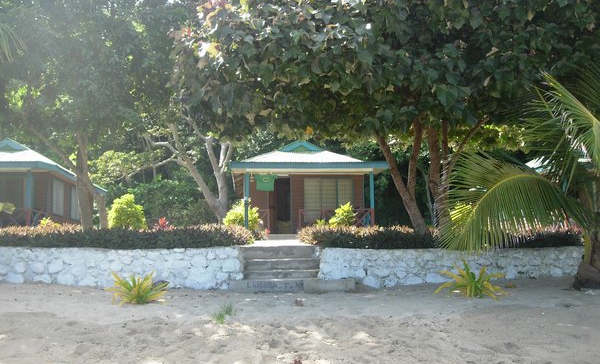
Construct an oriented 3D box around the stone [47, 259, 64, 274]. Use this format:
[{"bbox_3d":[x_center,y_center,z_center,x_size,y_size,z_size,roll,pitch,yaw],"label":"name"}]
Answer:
[{"bbox_3d":[-4.895,1.693,13.200,0.328,0.278,0.240,0,-4,-2],"label":"stone"}]

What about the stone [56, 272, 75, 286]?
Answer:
[{"bbox_3d":[-4.694,1.944,13.200,0.348,0.259,0.240,0,-4,-2],"label":"stone"}]

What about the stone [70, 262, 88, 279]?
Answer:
[{"bbox_3d":[-4.409,1.779,13.200,0.338,0.328,0.240,0,-4,-2],"label":"stone"}]

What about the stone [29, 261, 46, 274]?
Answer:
[{"bbox_3d":[-5.265,1.713,13.200,0.328,0.239,0.240,0,-4,-2],"label":"stone"}]

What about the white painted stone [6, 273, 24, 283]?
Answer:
[{"bbox_3d":[-5.701,1.934,13.200,0.358,0.199,0.240,0,-4,-2],"label":"white painted stone"}]

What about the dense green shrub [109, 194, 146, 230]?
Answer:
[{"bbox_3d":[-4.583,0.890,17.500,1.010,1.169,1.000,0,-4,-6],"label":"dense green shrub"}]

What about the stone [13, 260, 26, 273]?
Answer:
[{"bbox_3d":[-5.616,1.703,13.200,0.249,0.259,0.240,0,-4,-2],"label":"stone"}]

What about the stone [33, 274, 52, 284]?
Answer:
[{"bbox_3d":[-5.155,1.939,13.200,0.368,0.189,0.240,0,-4,-2],"label":"stone"}]

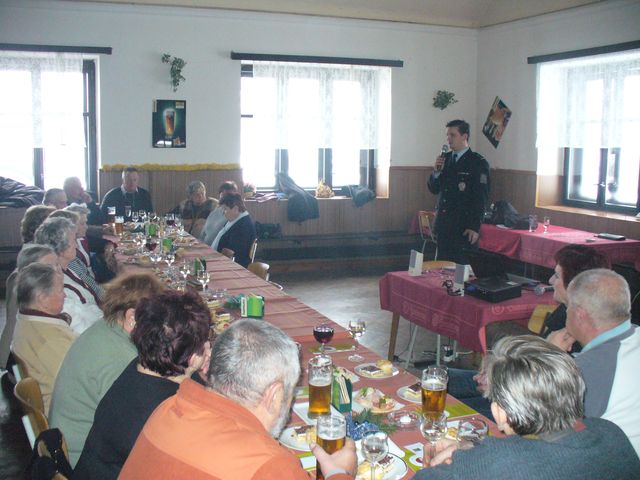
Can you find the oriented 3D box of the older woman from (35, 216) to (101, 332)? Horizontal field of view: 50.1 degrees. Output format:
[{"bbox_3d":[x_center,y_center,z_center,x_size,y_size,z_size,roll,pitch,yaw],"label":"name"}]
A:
[{"bbox_3d":[-1.176,0.499,3.543,0.700,1.240,0.500,-4,10,-27],"label":"older woman"}]

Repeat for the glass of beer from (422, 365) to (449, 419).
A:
[{"bbox_3d":[0.376,0.510,2.221,0.088,0.170,0.088,0,9,0],"label":"glass of beer"}]

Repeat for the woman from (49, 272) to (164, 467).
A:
[{"bbox_3d":[-0.649,0.732,2.598,0.780,1.234,0.520,-4,9,-27],"label":"woman"}]

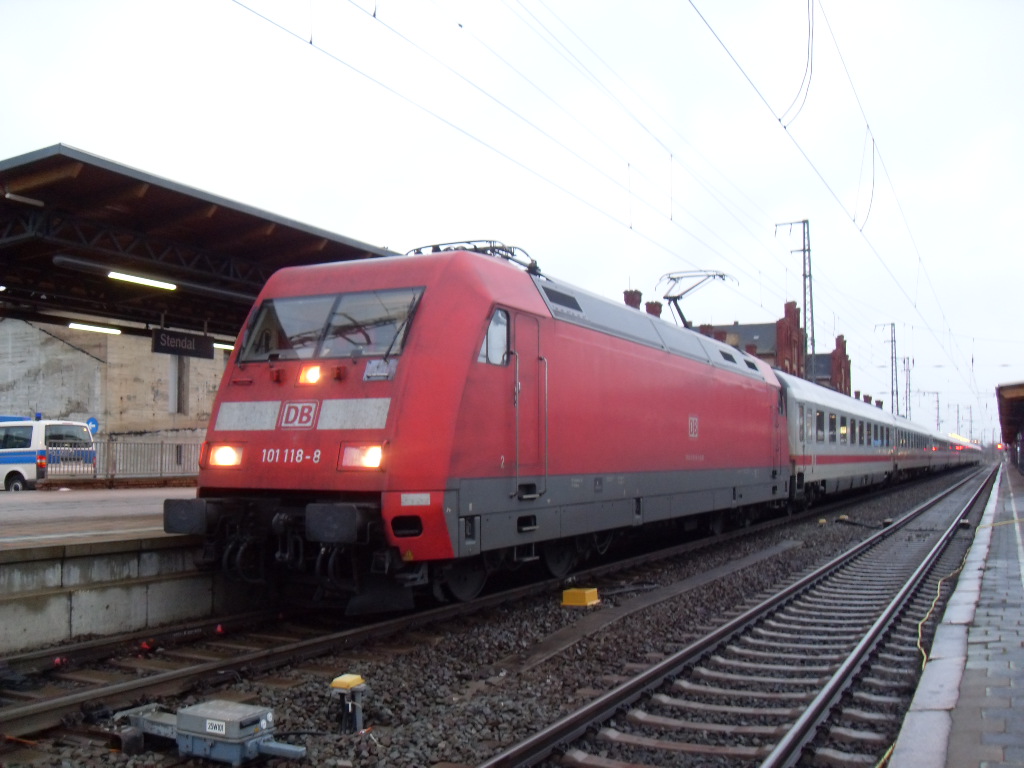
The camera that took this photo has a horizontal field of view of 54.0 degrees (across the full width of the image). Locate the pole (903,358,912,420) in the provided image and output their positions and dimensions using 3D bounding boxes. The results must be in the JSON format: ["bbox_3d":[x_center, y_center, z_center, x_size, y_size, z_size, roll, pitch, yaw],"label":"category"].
[{"bbox_3d":[51.566,3.836,130.813,1.000,14.694,0.800,-2,-5,27],"label":"pole"}]

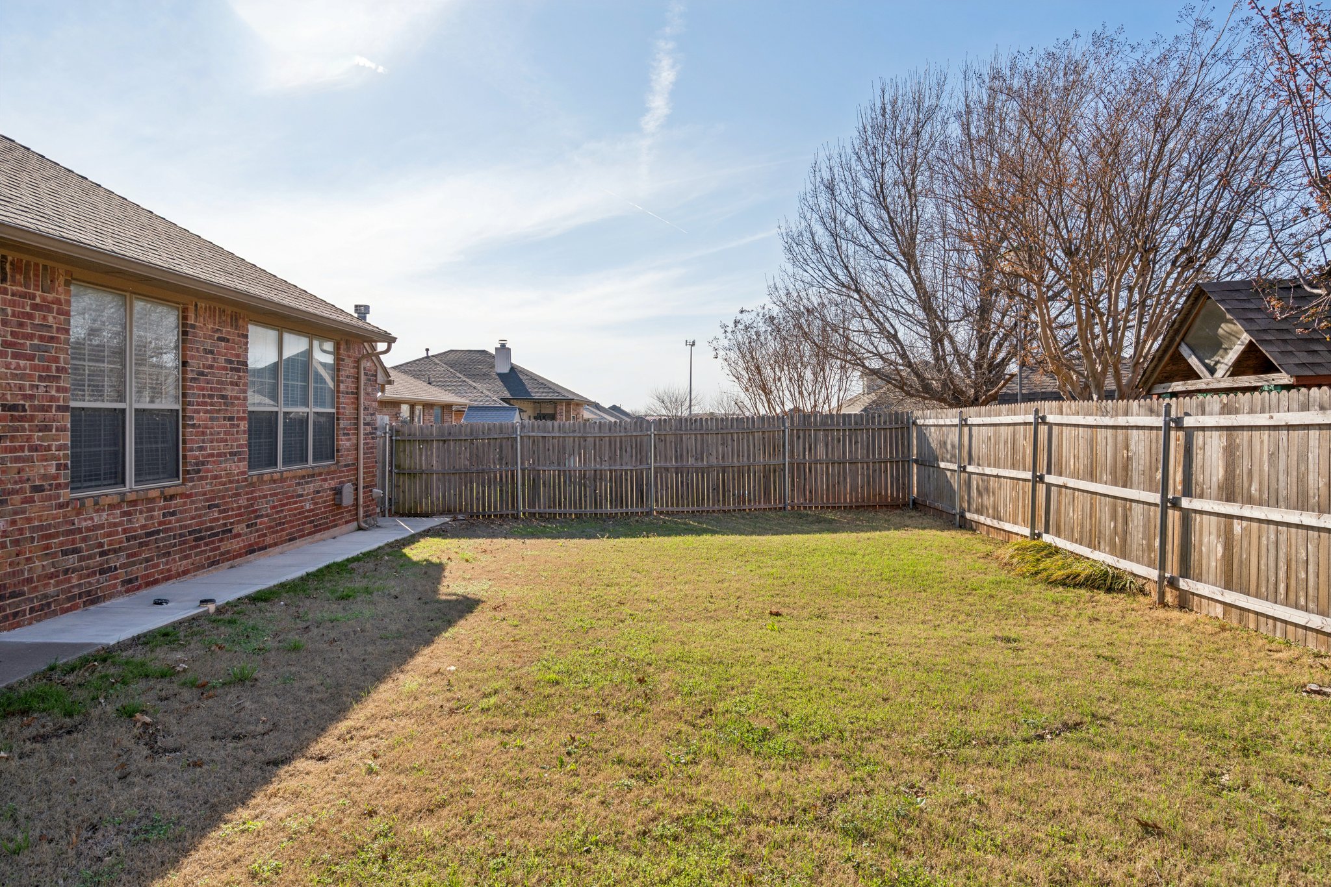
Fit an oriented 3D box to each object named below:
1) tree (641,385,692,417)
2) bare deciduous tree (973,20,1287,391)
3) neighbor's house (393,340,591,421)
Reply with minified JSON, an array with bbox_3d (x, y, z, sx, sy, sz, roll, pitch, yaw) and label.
[{"bbox_3d":[0.100,-2.000,55.000,3.600,4.500,3.500,0,2,0],"label":"tree"},{"bbox_3d":[6.550,-2.360,11.000,4.400,7.400,4.300,0,2,0],"label":"bare deciduous tree"},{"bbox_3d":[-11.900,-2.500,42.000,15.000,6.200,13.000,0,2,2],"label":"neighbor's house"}]

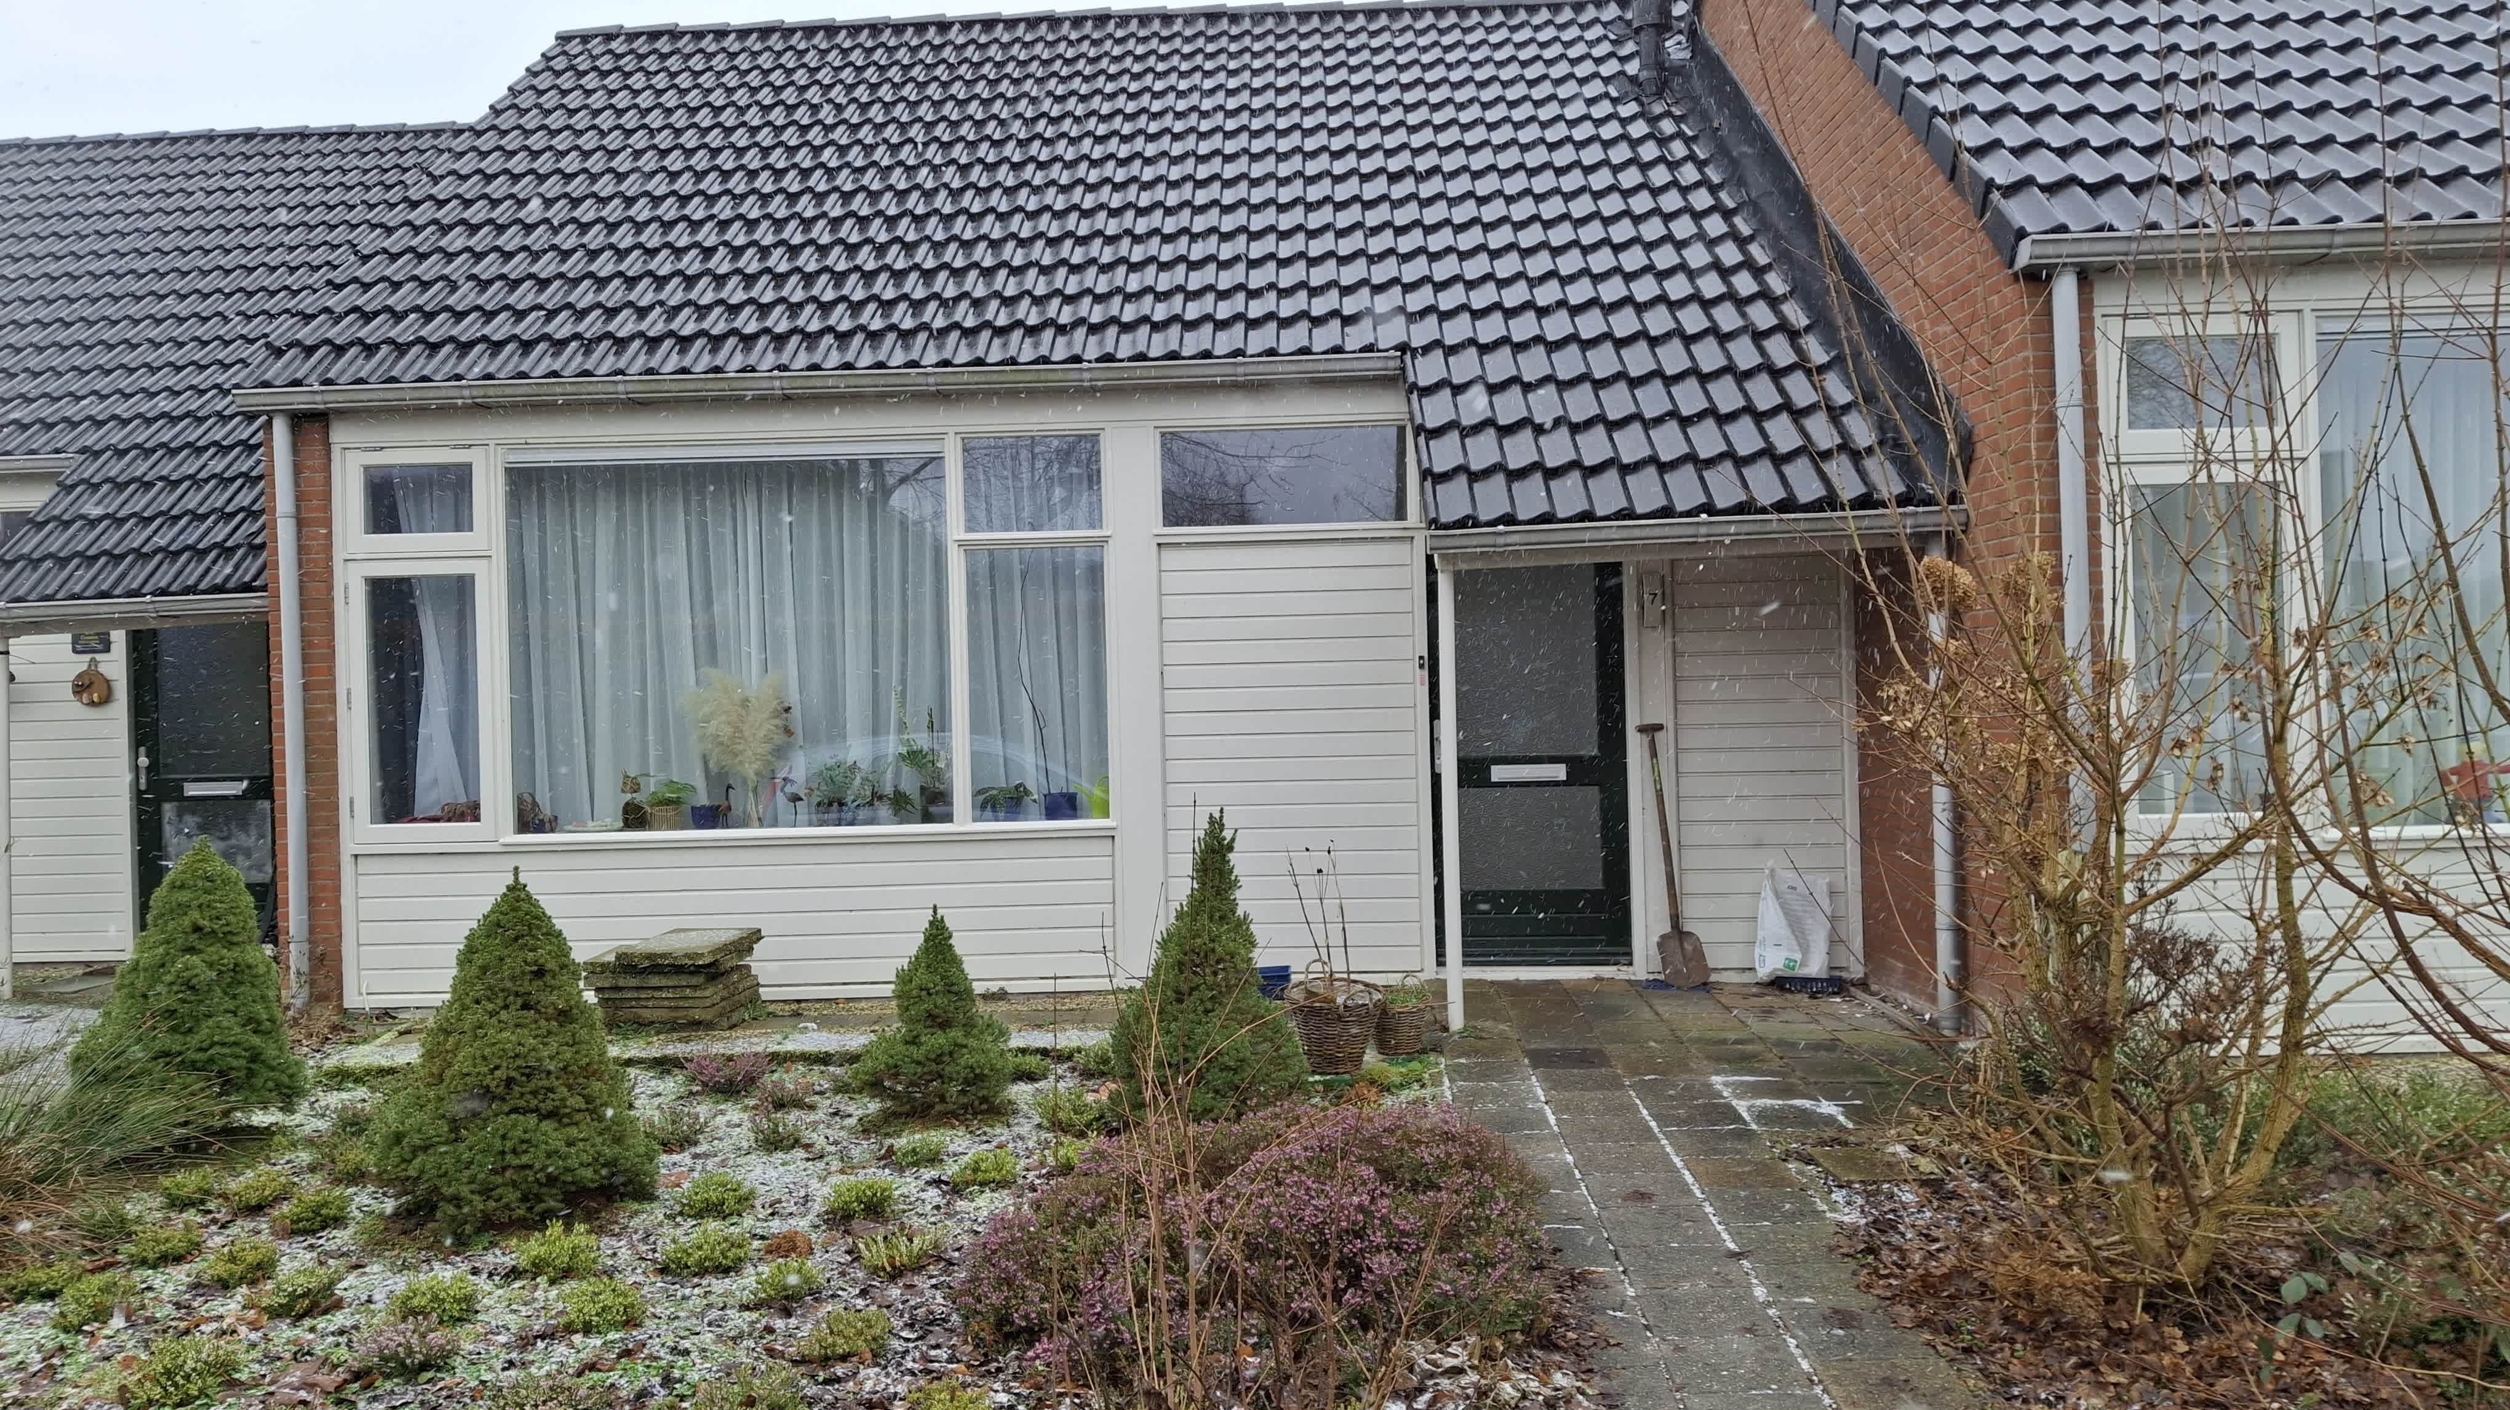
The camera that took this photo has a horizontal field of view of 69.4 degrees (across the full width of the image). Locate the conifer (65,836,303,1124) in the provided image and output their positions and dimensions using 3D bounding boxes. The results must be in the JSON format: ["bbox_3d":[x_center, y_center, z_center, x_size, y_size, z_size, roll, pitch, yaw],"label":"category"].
[{"bbox_3d":[-4.109,1.001,6.944,0.768,0.987,0.768,-1,1,3],"label":"conifer"}]

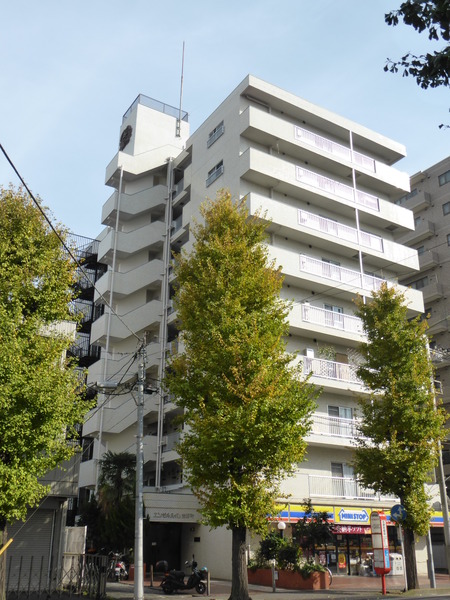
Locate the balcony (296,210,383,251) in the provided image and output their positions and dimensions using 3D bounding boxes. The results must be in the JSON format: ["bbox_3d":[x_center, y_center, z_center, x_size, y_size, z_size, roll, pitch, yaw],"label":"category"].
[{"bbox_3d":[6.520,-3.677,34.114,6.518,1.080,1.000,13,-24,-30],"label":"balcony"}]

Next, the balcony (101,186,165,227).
[{"bbox_3d":[-6.019,-6.330,39.484,3.570,2.850,2.200,13,-24,-30],"label":"balcony"}]

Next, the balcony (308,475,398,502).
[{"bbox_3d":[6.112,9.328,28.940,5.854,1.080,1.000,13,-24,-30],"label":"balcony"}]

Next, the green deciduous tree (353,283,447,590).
[{"bbox_3d":[6.816,4.791,23.213,3.700,11.900,3.700,13,-24,-30],"label":"green deciduous tree"}]

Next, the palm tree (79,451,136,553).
[{"bbox_3d":[-5.326,9.310,26.623,2.600,4.896,2.600,13,-24,-30],"label":"palm tree"}]

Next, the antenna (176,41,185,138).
[{"bbox_3d":[-3.326,-15.990,44.325,0.350,8.906,0.350,13,-24,-30],"label":"antenna"}]

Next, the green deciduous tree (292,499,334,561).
[{"bbox_3d":[3.441,8.965,22.914,1.650,2.364,1.600,13,-24,-30],"label":"green deciduous tree"}]

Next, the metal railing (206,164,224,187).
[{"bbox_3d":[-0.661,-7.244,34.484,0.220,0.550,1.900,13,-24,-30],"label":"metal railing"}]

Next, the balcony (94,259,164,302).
[{"bbox_3d":[-6.082,-1.166,37.561,3.580,2.830,2.300,13,-24,-30],"label":"balcony"}]

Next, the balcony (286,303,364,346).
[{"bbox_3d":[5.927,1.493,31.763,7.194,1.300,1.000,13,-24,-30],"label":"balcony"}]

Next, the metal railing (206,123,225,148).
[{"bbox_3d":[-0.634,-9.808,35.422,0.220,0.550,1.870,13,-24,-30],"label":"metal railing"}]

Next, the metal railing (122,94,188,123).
[{"bbox_3d":[-5.206,-13.492,44.256,3.905,0.970,3.000,13,-24,-30],"label":"metal railing"}]

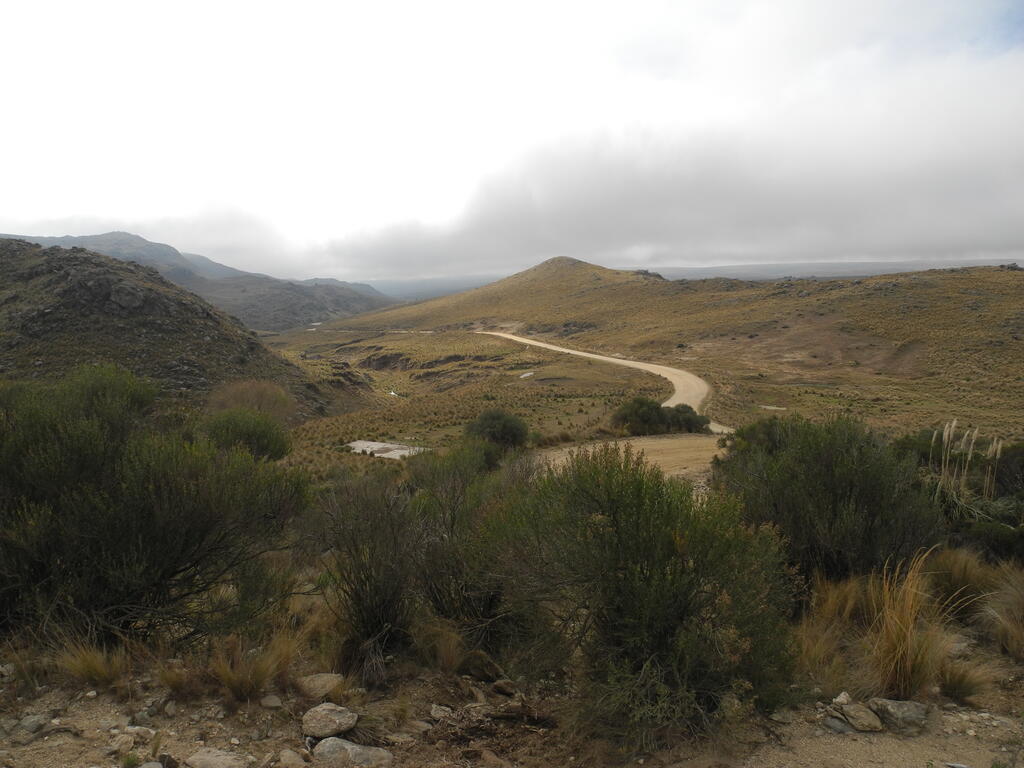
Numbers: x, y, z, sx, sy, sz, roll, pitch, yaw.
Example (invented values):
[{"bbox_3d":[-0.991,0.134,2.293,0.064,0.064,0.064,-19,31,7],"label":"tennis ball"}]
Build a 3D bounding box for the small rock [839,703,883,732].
[{"bbox_3d":[1.439,1.388,3.474,0.185,0.087,0.148,0,7,0],"label":"small rock"}]

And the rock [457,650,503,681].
[{"bbox_3d":[-0.136,1.217,3.584,0.207,0.128,0.145,0,8,-2],"label":"rock"}]

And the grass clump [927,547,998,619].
[{"bbox_3d":[2.602,1.190,4.833,0.414,0.475,0.394,0,7,0],"label":"grass clump"}]

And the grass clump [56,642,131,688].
[{"bbox_3d":[-1.932,1.293,3.861,0.348,0.205,0.296,0,7,0],"label":"grass clump"}]

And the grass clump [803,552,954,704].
[{"bbox_3d":[1.637,1.079,3.775,0.740,0.644,0.592,0,7,0],"label":"grass clump"}]

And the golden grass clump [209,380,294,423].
[{"bbox_3d":[-4.717,0.507,15.073,1.662,1.150,1.400,0,7,0],"label":"golden grass clump"}]

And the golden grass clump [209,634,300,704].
[{"bbox_3d":[-1.080,1.184,3.471,0.358,0.236,0.323,-2,8,-17],"label":"golden grass clump"}]

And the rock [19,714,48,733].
[{"bbox_3d":[-1.843,1.307,3.190,0.100,0.048,0.072,-5,9,-30],"label":"rock"}]

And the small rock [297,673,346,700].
[{"bbox_3d":[-0.851,1.362,3.761,0.227,0.085,0.171,0,7,0],"label":"small rock"}]

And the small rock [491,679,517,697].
[{"bbox_3d":[-0.034,1.375,3.768,0.109,0.062,0.087,0,7,0],"label":"small rock"}]

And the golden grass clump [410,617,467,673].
[{"bbox_3d":[-0.347,1.249,3.993,0.275,0.269,0.248,0,7,0],"label":"golden grass clump"}]

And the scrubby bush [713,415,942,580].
[{"bbox_3d":[2.322,0.895,6.200,1.583,1.300,1.424,3,8,21],"label":"scrubby bush"}]

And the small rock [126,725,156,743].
[{"bbox_3d":[-1.397,1.318,3.124,0.103,0.045,0.074,-4,9,-24],"label":"small rock"}]

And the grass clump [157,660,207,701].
[{"bbox_3d":[-1.476,1.324,3.727,0.221,0.169,0.199,0,7,0],"label":"grass clump"}]

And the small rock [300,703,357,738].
[{"bbox_3d":[-0.697,1.285,3.167,0.216,0.104,0.147,-2,8,-12],"label":"small rock"}]

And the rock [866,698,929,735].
[{"bbox_3d":[1.491,1.283,3.199,0.224,0.100,0.139,4,9,25],"label":"rock"}]

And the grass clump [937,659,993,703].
[{"bbox_3d":[2.019,1.318,3.712,0.247,0.184,0.222,0,7,0],"label":"grass clump"}]

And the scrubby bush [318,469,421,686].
[{"bbox_3d":[-0.630,0.860,3.680,0.443,0.979,0.420,-1,8,-10],"label":"scrubby bush"}]

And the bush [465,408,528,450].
[{"bbox_3d":[-0.673,2.032,36.000,2.774,1.860,2.635,0,8,-1],"label":"bush"}]

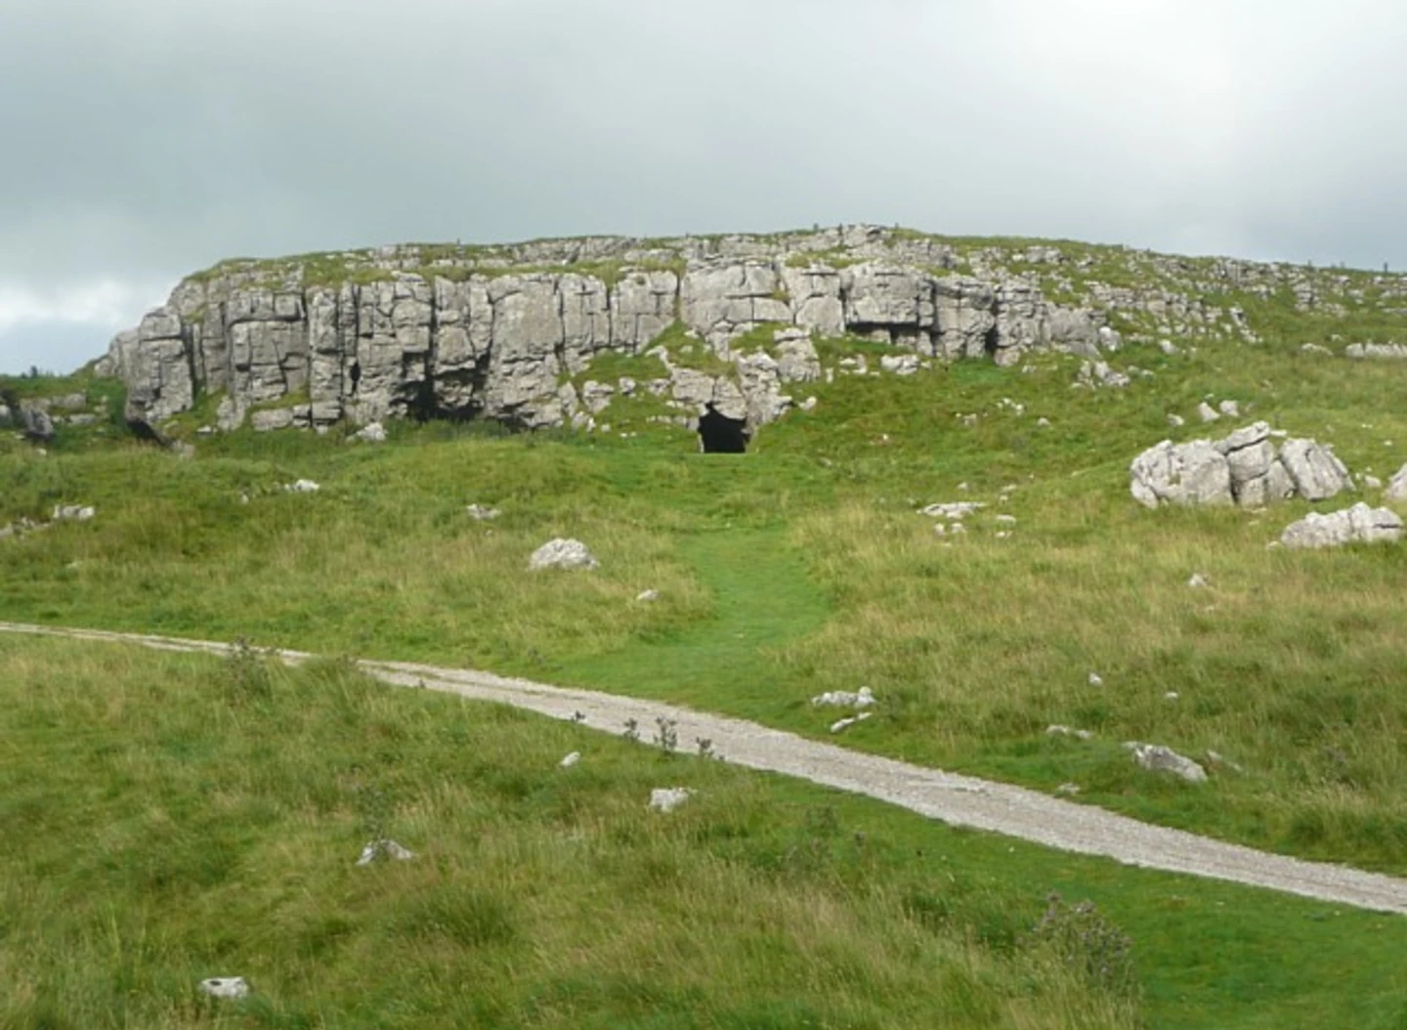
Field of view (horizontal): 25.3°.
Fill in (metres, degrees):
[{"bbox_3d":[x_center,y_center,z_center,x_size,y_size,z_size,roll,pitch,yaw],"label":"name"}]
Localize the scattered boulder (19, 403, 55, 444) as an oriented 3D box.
[{"bbox_3d":[-25.157,-3.461,118.000,1.368,1.528,1.163,0,1,0],"label":"scattered boulder"}]

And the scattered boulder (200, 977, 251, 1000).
[{"bbox_3d":[-3.667,3.629,24.000,0.396,0.164,0.297,0,1,0],"label":"scattered boulder"}]

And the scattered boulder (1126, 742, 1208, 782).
[{"bbox_3d":[7.550,4.039,51.000,1.326,0.625,0.862,0,1,0],"label":"scattered boulder"}]

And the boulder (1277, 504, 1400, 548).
[{"bbox_3d":[17.926,0.309,88.000,3.493,1.229,2.096,0,1,0],"label":"boulder"}]

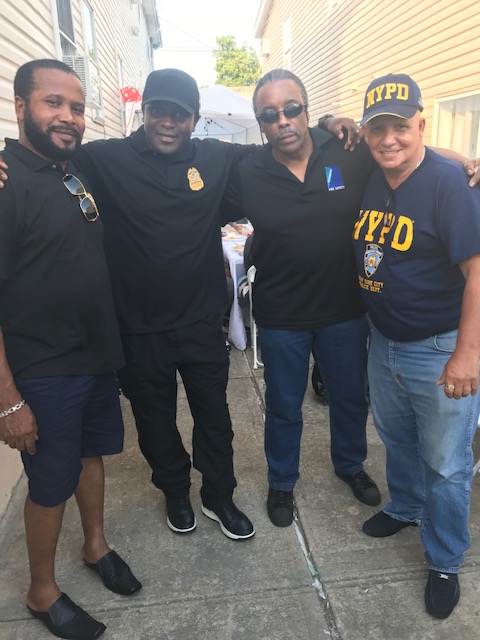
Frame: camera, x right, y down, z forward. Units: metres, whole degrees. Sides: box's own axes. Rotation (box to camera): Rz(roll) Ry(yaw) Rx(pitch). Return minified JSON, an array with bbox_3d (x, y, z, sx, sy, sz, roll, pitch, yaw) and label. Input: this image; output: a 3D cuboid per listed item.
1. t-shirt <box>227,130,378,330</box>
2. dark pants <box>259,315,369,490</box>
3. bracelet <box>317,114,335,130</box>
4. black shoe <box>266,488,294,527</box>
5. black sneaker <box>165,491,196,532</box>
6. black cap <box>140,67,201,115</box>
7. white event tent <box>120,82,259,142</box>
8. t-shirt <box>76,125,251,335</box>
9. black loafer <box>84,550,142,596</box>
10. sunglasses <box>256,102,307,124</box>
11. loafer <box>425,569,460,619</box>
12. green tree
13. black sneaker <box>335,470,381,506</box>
[{"bbox_3d":[0.249,-0.341,1.995,0.640,0.740,0.320,-1,18,5],"label":"t-shirt"},{"bbox_3d":[0.304,0.282,2.207,0.410,0.890,0.300,-3,17,-5],"label":"dark pants"},{"bbox_3d":[0.315,-0.729,1.910,0.026,0.070,0.062,22,20,32],"label":"bracelet"},{"bbox_3d":[0.175,0.745,2.219,0.107,0.108,0.290,-2,17,0],"label":"black shoe"},{"bbox_3d":[-0.266,0.757,2.210,0.110,0.116,0.300,-5,18,-11],"label":"black sneaker"},{"bbox_3d":[-0.216,-0.706,1.600,0.178,0.135,0.255,4,23,0],"label":"black cap"},{"bbox_3d":[-0.526,-2.938,9.564,2.900,2.850,3.000,-4,18,-6],"label":"white event tent"},{"bbox_3d":[-0.277,-0.321,1.875,0.700,0.740,0.320,-4,18,-7],"label":"t-shirt"},{"bbox_3d":[-0.485,0.916,1.949,0.300,0.085,0.110,14,23,41],"label":"black loafer"},{"bbox_3d":[0.127,-0.632,1.585,0.140,0.042,0.130,-12,19,8],"label":"sunglasses"},{"bbox_3d":[0.722,0.898,1.835,0.112,0.100,0.290,4,19,19],"label":"loafer"},{"bbox_3d":[-0.059,-10.594,26.136,3.700,7.400,3.700,-2,18,0],"label":"green tree"},{"bbox_3d":[0.533,0.712,2.337,0.108,0.110,0.290,-8,18,-19],"label":"black sneaker"}]

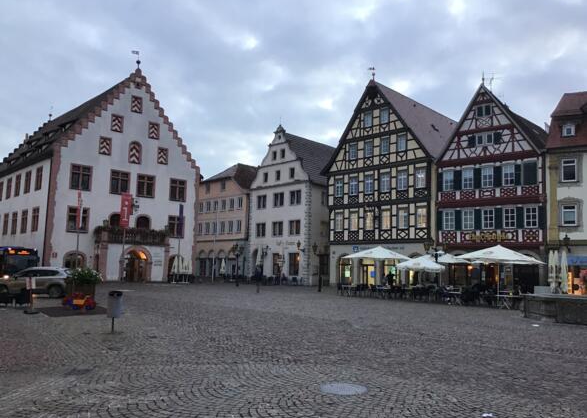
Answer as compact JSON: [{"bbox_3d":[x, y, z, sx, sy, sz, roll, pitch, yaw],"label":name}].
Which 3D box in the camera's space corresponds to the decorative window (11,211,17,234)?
[{"bbox_3d":[-26.759,1.204,50.467,0.200,2.162,1.402,8,-8,-43],"label":"decorative window"}]

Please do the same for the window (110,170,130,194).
[{"bbox_3d":[-17.696,-2.698,53.803,1.878,2.428,0.250,7,-9,-42],"label":"window"}]

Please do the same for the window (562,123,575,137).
[{"bbox_3d":[18.743,-5.347,35.826,0.720,0.860,0.300,-5,-9,42],"label":"window"}]

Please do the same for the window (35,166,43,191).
[{"bbox_3d":[-22.449,-2.703,46.471,0.200,2.153,1.488,8,-8,-43],"label":"window"}]

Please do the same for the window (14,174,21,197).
[{"bbox_3d":[-28.980,-2.465,55.444,0.250,2.410,1.803,8,-9,-42],"label":"window"}]

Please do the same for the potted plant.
[{"bbox_3d":[-10.050,3.532,25.153,1.600,1.380,1.450,4,-6,-17],"label":"potted plant"}]

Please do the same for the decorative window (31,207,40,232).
[{"bbox_3d":[-24.429,1.006,49.913,0.250,2.375,1.992,8,-9,-42],"label":"decorative window"}]

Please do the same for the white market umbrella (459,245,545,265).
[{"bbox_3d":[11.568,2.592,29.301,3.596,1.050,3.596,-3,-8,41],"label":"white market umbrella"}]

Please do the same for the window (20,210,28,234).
[{"bbox_3d":[-26.772,1.284,52.456,0.250,2.420,2.007,8,-9,-42],"label":"window"}]

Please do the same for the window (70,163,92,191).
[{"bbox_3d":[-20.613,-3.050,51.140,1.868,2.482,0.250,7,-9,-42],"label":"window"}]

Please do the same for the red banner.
[{"bbox_3d":[-13.186,0.118,41.500,0.930,2.650,0.080,5,-7,-30],"label":"red banner"}]

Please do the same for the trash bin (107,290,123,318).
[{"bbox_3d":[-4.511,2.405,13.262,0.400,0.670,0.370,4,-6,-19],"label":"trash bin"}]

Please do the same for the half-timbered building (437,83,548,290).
[{"bbox_3d":[19.043,-0.780,43.991,8.334,16.157,14.500,-4,-9,42],"label":"half-timbered building"}]

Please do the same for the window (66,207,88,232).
[{"bbox_3d":[-20.780,1.024,50.599,1.857,2.160,0.250,7,-9,-42],"label":"window"}]

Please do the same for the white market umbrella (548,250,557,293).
[{"bbox_3d":[15.428,4.044,31.294,0.500,3.200,0.500,-2,-7,26],"label":"white market umbrella"}]

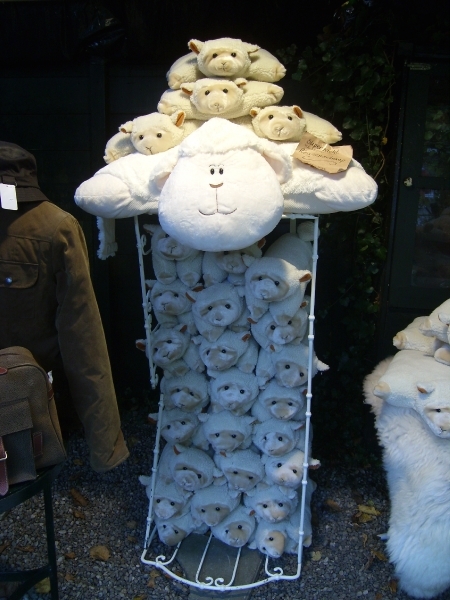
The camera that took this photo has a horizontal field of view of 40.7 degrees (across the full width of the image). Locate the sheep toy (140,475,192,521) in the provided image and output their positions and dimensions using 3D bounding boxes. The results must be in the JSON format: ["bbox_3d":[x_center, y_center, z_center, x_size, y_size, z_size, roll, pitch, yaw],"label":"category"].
[{"bbox_3d":[-0.189,0.668,2.207,0.175,0.160,0.240,8,20,4],"label":"sheep toy"}]

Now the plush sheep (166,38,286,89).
[{"bbox_3d":[0.013,-0.698,1.826,0.335,0.140,0.280,-2,14,5],"label":"plush sheep"}]

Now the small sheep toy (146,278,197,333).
[{"bbox_3d":[-0.157,0.003,2.012,0.170,0.170,0.250,5,15,14],"label":"small sheep toy"}]

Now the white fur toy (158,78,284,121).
[{"bbox_3d":[-0.005,-0.597,1.830,0.360,0.125,0.260,-3,14,3],"label":"white fur toy"}]

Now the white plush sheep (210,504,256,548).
[{"bbox_3d":[0.020,0.763,2.240,0.175,0.160,0.240,-9,22,2],"label":"white plush sheep"}]

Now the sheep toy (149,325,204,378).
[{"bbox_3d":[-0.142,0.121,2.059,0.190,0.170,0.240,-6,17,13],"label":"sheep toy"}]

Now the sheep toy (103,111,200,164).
[{"bbox_3d":[-0.169,-0.477,1.827,0.310,0.145,0.260,-2,16,13],"label":"sheep toy"}]

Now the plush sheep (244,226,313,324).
[{"bbox_3d":[0.182,-0.102,1.878,0.195,0.210,0.280,12,33,12],"label":"plush sheep"}]

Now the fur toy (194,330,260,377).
[{"bbox_3d":[0.022,0.158,2.021,0.200,0.160,0.250,1,14,16],"label":"fur toy"}]

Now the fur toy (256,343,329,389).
[{"bbox_3d":[0.225,0.194,1.999,0.210,0.160,0.250,7,15,7],"label":"fur toy"}]

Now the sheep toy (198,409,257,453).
[{"bbox_3d":[0.015,0.427,2.103,0.190,0.150,0.250,3,15,6],"label":"sheep toy"}]

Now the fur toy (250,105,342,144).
[{"bbox_3d":[0.159,-0.524,1.827,0.340,0.130,0.260,6,14,-3],"label":"fur toy"}]

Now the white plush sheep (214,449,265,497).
[{"bbox_3d":[0.060,0.578,2.194,0.175,0.160,0.240,9,19,-1],"label":"white plush sheep"}]

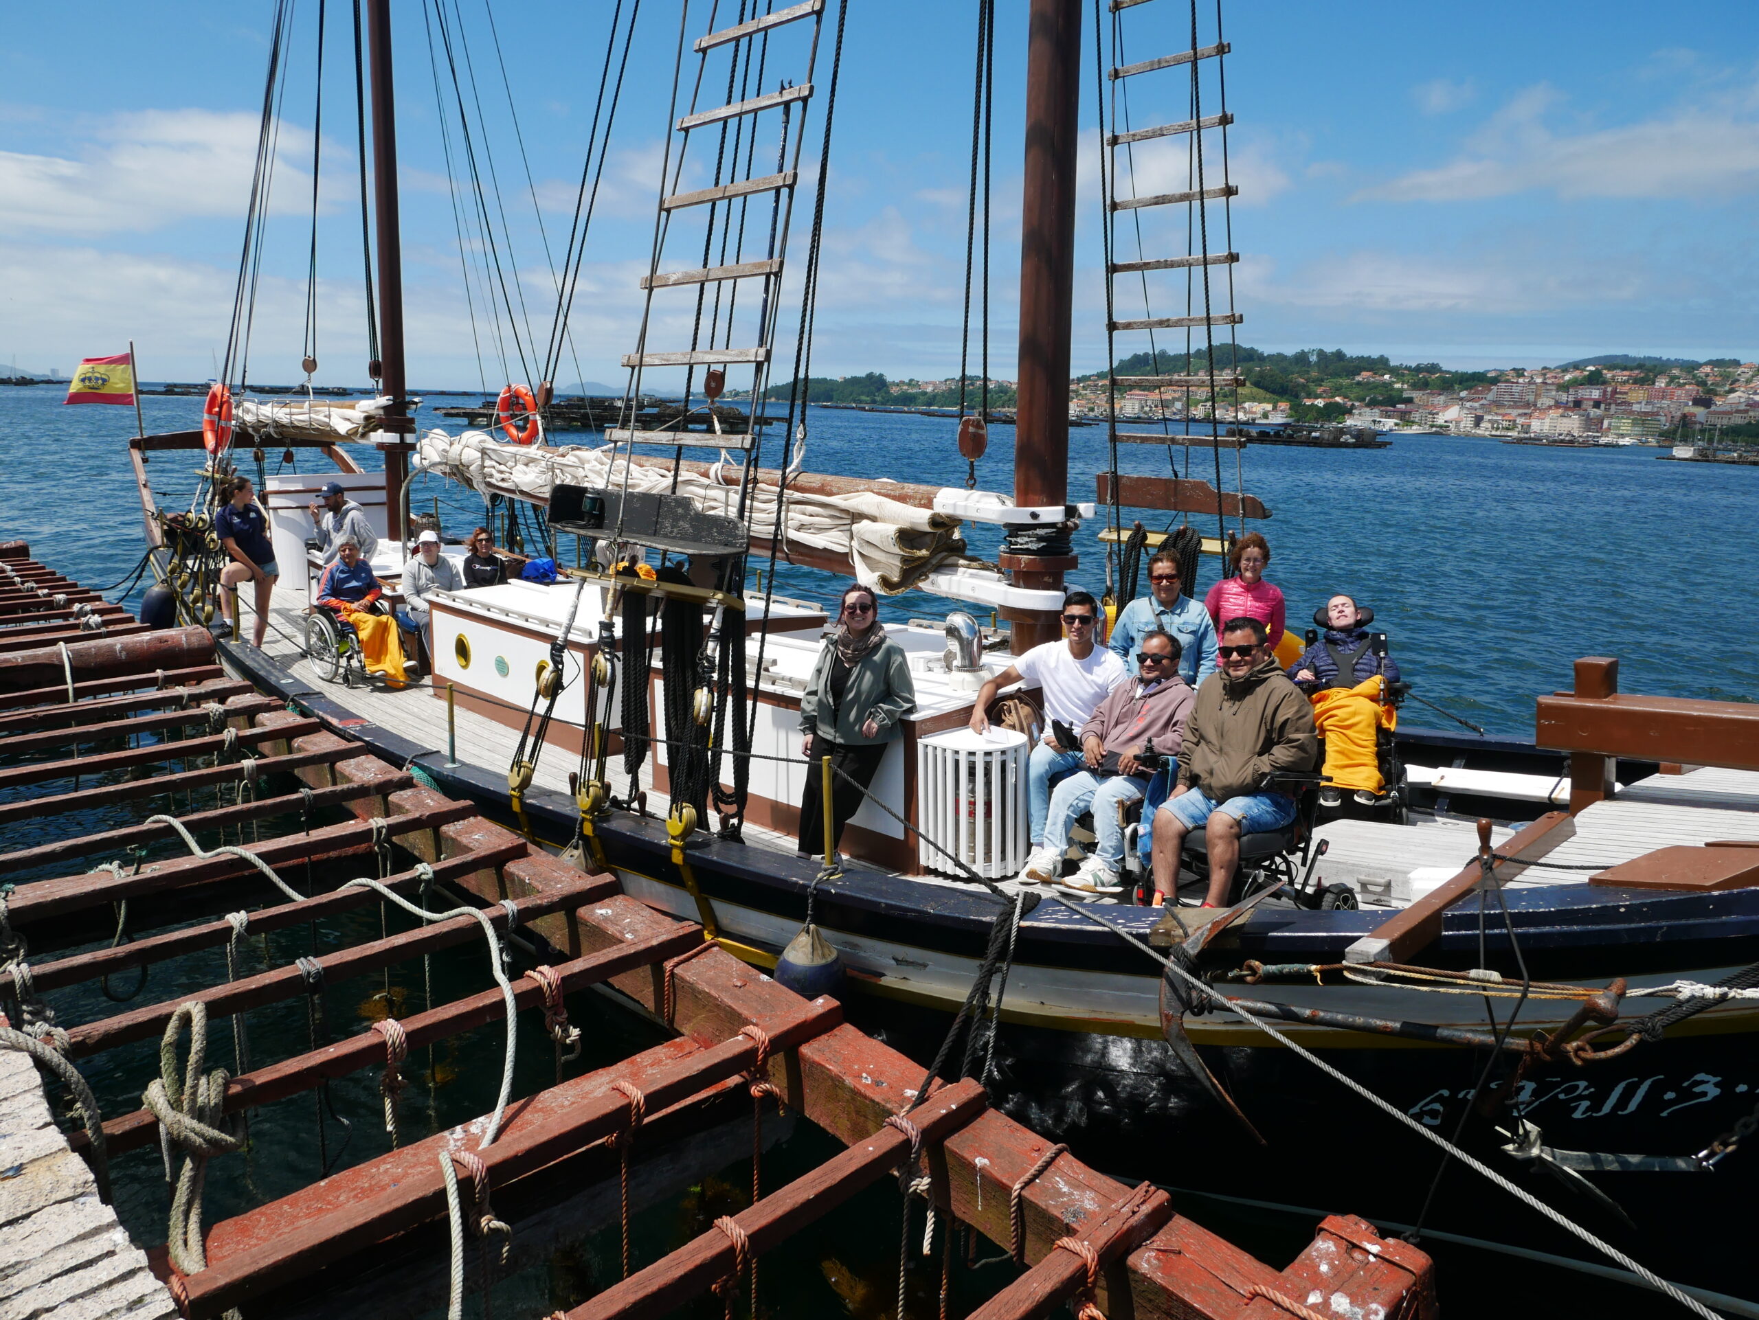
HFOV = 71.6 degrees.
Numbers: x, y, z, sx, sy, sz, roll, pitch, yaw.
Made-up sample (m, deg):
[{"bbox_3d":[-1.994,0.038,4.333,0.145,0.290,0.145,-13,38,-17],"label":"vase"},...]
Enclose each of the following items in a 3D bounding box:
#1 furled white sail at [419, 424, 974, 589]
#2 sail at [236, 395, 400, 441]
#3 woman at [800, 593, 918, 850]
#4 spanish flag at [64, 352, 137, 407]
[{"bbox_3d":[-2.048,-1.376,10.203,6.450,0.660,0.550,15,18,38],"label":"furled white sail"},{"bbox_3d":[-6.528,-2.752,13.898,3.450,0.450,0.420,10,14,39],"label":"sail"},{"bbox_3d":[-0.141,0.385,7.136,0.560,1.640,0.460,8,14,29],"label":"woman"},{"bbox_3d":[-8.998,-3.240,14.100,0.780,0.600,0.140,-6,14,-31],"label":"spanish flag"}]

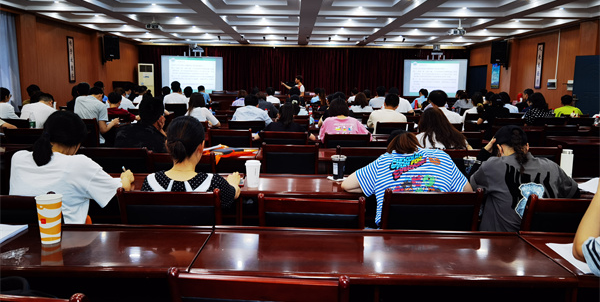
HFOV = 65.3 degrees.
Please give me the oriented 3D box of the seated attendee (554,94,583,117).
[{"bbox_3d":[4.361,-0.298,7.616,0.490,1.204,0.780,1,8,-1],"label":"seated attendee"}]

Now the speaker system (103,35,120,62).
[{"bbox_3d":[-5.606,-3.082,13.978,0.440,0.700,0.420,-1,15,-16],"label":"speaker system"}]

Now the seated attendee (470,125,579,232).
[{"bbox_3d":[1.185,0.429,2.544,0.578,1.134,0.800,0,8,-3],"label":"seated attendee"}]

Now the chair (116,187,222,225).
[{"bbox_3d":[-0.581,0.568,2.340,0.450,0.875,0.500,1,8,-1],"label":"chair"}]

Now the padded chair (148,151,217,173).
[{"bbox_3d":[-0.812,0.415,3.491,0.470,0.920,0.530,1,9,0],"label":"padded chair"}]

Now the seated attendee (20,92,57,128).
[{"bbox_3d":[-3.348,-0.155,6.084,0.501,1.174,0.820,1,8,4],"label":"seated attendee"}]

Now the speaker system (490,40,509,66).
[{"bbox_3d":[5.945,-2.929,13.961,0.440,0.700,0.420,3,15,15],"label":"speaker system"}]

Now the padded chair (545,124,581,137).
[{"bbox_3d":[3.411,0.102,6.378,0.480,0.930,0.550,1,8,-1],"label":"padded chair"}]

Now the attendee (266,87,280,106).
[{"bbox_3d":[-0.664,-0.783,10.792,0.500,1.352,0.720,1,8,2],"label":"attendee"}]

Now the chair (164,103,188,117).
[{"bbox_3d":[-2.286,-0.434,8.900,0.470,0.920,0.530,1,9,0],"label":"chair"}]

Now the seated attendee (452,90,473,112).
[{"bbox_3d":[3.191,-0.550,9.117,0.460,1.247,0.780,1,8,-1],"label":"seated attendee"}]

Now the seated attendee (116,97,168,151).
[{"bbox_3d":[-1.250,0.214,3.858,0.550,1.323,0.750,2,8,11],"label":"seated attendee"}]

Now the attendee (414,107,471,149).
[{"bbox_3d":[1.094,0.242,3.835,0.470,1.200,0.750,1,9,0],"label":"attendee"}]

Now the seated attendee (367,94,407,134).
[{"bbox_3d":[1.073,-0.138,6.096,0.520,1.240,0.800,1,8,0],"label":"seated attendee"}]

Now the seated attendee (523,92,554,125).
[{"bbox_3d":[3.367,-0.199,6.810,0.480,1.220,0.750,-1,9,-9],"label":"seated attendee"}]

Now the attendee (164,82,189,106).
[{"bbox_3d":[-2.409,-0.701,9.294,0.500,1.310,0.800,1,8,0],"label":"attendee"}]

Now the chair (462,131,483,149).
[{"bbox_3d":[1.622,0.239,5.038,0.490,0.898,0.551,1,8,0],"label":"chair"}]

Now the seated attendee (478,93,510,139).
[{"bbox_3d":[2.621,-0.149,6.461,0.500,1.210,0.750,-1,9,-9],"label":"seated attendee"}]

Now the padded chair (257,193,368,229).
[{"bbox_3d":[0.066,0.586,2.273,0.520,0.890,0.540,2,8,5],"label":"padded chair"}]

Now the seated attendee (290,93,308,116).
[{"bbox_3d":[-0.012,-0.246,6.994,0.460,1.180,0.750,1,9,0],"label":"seated attendee"}]

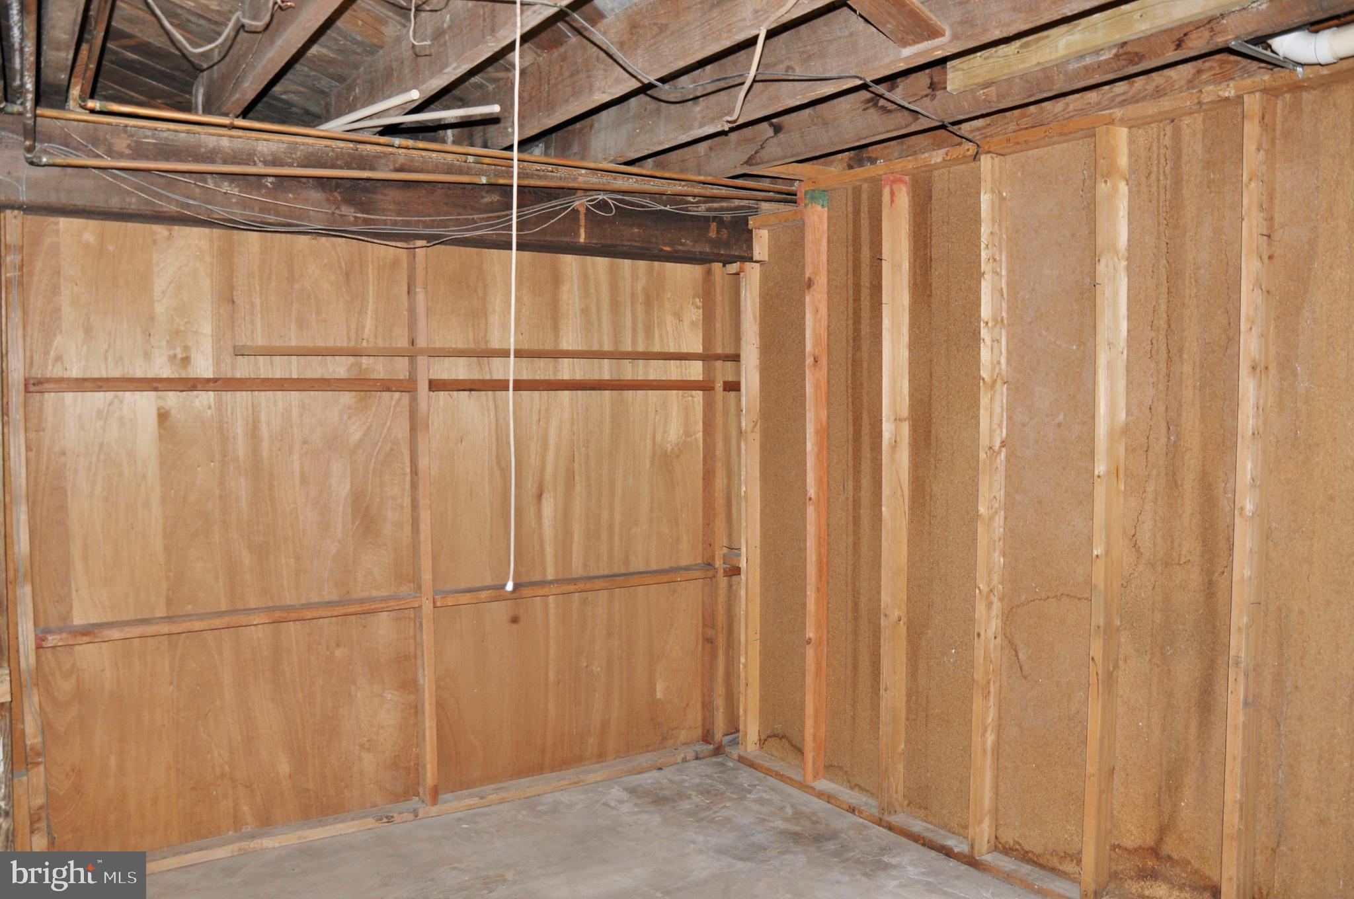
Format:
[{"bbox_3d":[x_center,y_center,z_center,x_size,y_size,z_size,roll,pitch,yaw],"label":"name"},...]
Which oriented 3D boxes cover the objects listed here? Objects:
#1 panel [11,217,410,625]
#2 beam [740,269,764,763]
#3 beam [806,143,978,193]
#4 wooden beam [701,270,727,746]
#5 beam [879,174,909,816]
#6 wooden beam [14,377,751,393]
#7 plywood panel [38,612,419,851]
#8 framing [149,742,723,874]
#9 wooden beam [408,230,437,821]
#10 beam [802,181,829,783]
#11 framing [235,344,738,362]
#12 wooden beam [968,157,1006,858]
[{"bbox_3d":[-1.470,-0.088,3.394,1.183,1.270,0.018,-2,4,-29],"label":"panel"},{"bbox_3d":[0.321,0.265,4.414,0.090,2.129,0.038,-3,4,-37],"label":"beam"},{"bbox_3d":[0.788,-1.015,3.695,0.090,0.040,0.832,-3,4,-37],"label":"beam"},{"bbox_3d":[0.160,0.256,4.490,0.040,2.139,0.091,-2,4,-29],"label":"wooden beam"},{"bbox_3d":[0.803,0.186,3.748,0.090,2.362,0.038,-3,4,-37],"label":"beam"},{"bbox_3d":[-0.857,-0.229,3.659,2.507,0.045,0.085,-2,4,-29],"label":"wooden beam"},{"bbox_3d":[-1.464,0.943,3.454,1.175,0.705,0.018,-2,4,-29],"label":"plywood panel"},{"bbox_3d":[-0.845,1.380,3.994,2.409,0.038,0.093,-2,4,-29],"label":"framing"},{"bbox_3d":[-0.966,0.294,3.870,0.038,2.144,0.093,-2,4,-29],"label":"wooden beam"},{"bbox_3d":[0.560,0.165,4.064,0.090,2.368,0.038,-3,4,-37],"label":"beam"},{"bbox_3d":[-0.585,-0.352,3.738,1.927,0.034,0.030,-2,4,-29],"label":"framing"},{"bbox_3d":[1.051,0.204,3.419,0.090,2.361,0.038,-3,4,-37],"label":"wooden beam"}]

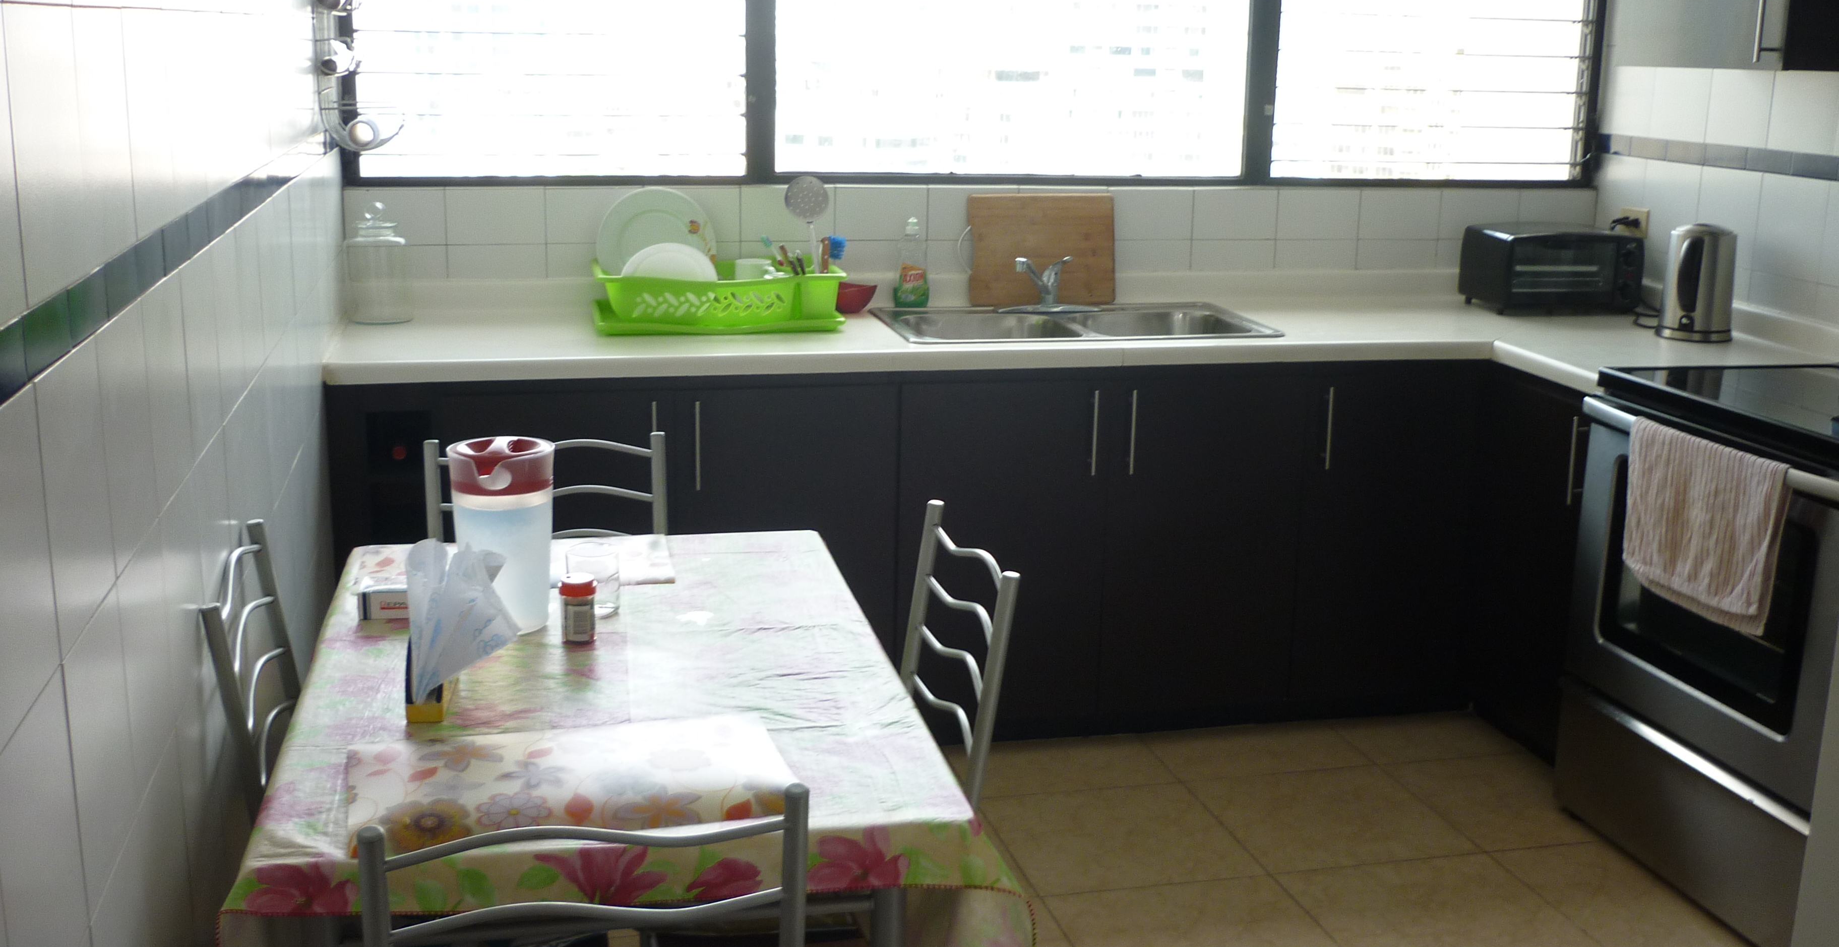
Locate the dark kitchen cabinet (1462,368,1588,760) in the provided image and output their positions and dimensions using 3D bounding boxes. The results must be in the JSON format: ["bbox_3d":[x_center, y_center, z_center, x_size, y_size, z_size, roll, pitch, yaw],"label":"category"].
[{"bbox_3d":[1.625,0.196,3.892,0.600,0.857,0.436,-2,14,-12],"label":"dark kitchen cabinet"}]

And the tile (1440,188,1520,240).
[{"bbox_3d":[1.412,-0.650,4.419,0.220,0.124,0.010,-2,14,-13],"label":"tile"}]

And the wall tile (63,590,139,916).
[{"bbox_3d":[-0.688,0.228,1.470,0.010,0.220,0.226,-2,14,-13],"label":"wall tile"}]

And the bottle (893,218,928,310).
[{"bbox_3d":[-0.015,-0.486,4.064,0.075,0.209,0.050,-2,14,-14],"label":"bottle"}]

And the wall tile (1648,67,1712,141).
[{"bbox_3d":[1.813,-0.885,4.160,0.010,0.187,0.207,-2,14,-13],"label":"wall tile"}]

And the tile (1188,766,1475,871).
[{"bbox_3d":[0.827,0.695,3.537,0.452,0.010,0.440,-2,14,-14],"label":"tile"}]

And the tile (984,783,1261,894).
[{"bbox_3d":[0.399,0.719,3.494,0.446,0.010,0.446,-2,14,-13],"label":"tile"}]

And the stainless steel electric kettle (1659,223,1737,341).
[{"bbox_3d":[1.730,-0.426,3.894,0.160,0.245,0.195,11,17,35],"label":"stainless steel electric kettle"}]

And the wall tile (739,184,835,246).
[{"bbox_3d":[-0.303,-0.599,4.040,0.222,0.135,0.010,-2,14,-14],"label":"wall tile"}]

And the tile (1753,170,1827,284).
[{"bbox_3d":[1.902,-0.534,3.821,0.010,0.215,0.215,-2,14,-13],"label":"tile"}]

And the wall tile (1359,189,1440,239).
[{"bbox_3d":[1.197,-0.643,4.368,0.216,0.123,0.010,-2,14,-13],"label":"wall tile"}]

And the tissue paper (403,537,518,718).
[{"bbox_3d":[-0.507,0.171,1.948,0.119,0.191,0.089,-2,14,-13],"label":"tissue paper"}]

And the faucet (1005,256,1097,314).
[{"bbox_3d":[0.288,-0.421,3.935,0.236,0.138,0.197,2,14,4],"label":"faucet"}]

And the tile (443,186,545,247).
[{"bbox_3d":[-0.974,-0.593,4.038,0.222,0.131,0.010,-2,14,-12],"label":"tile"}]

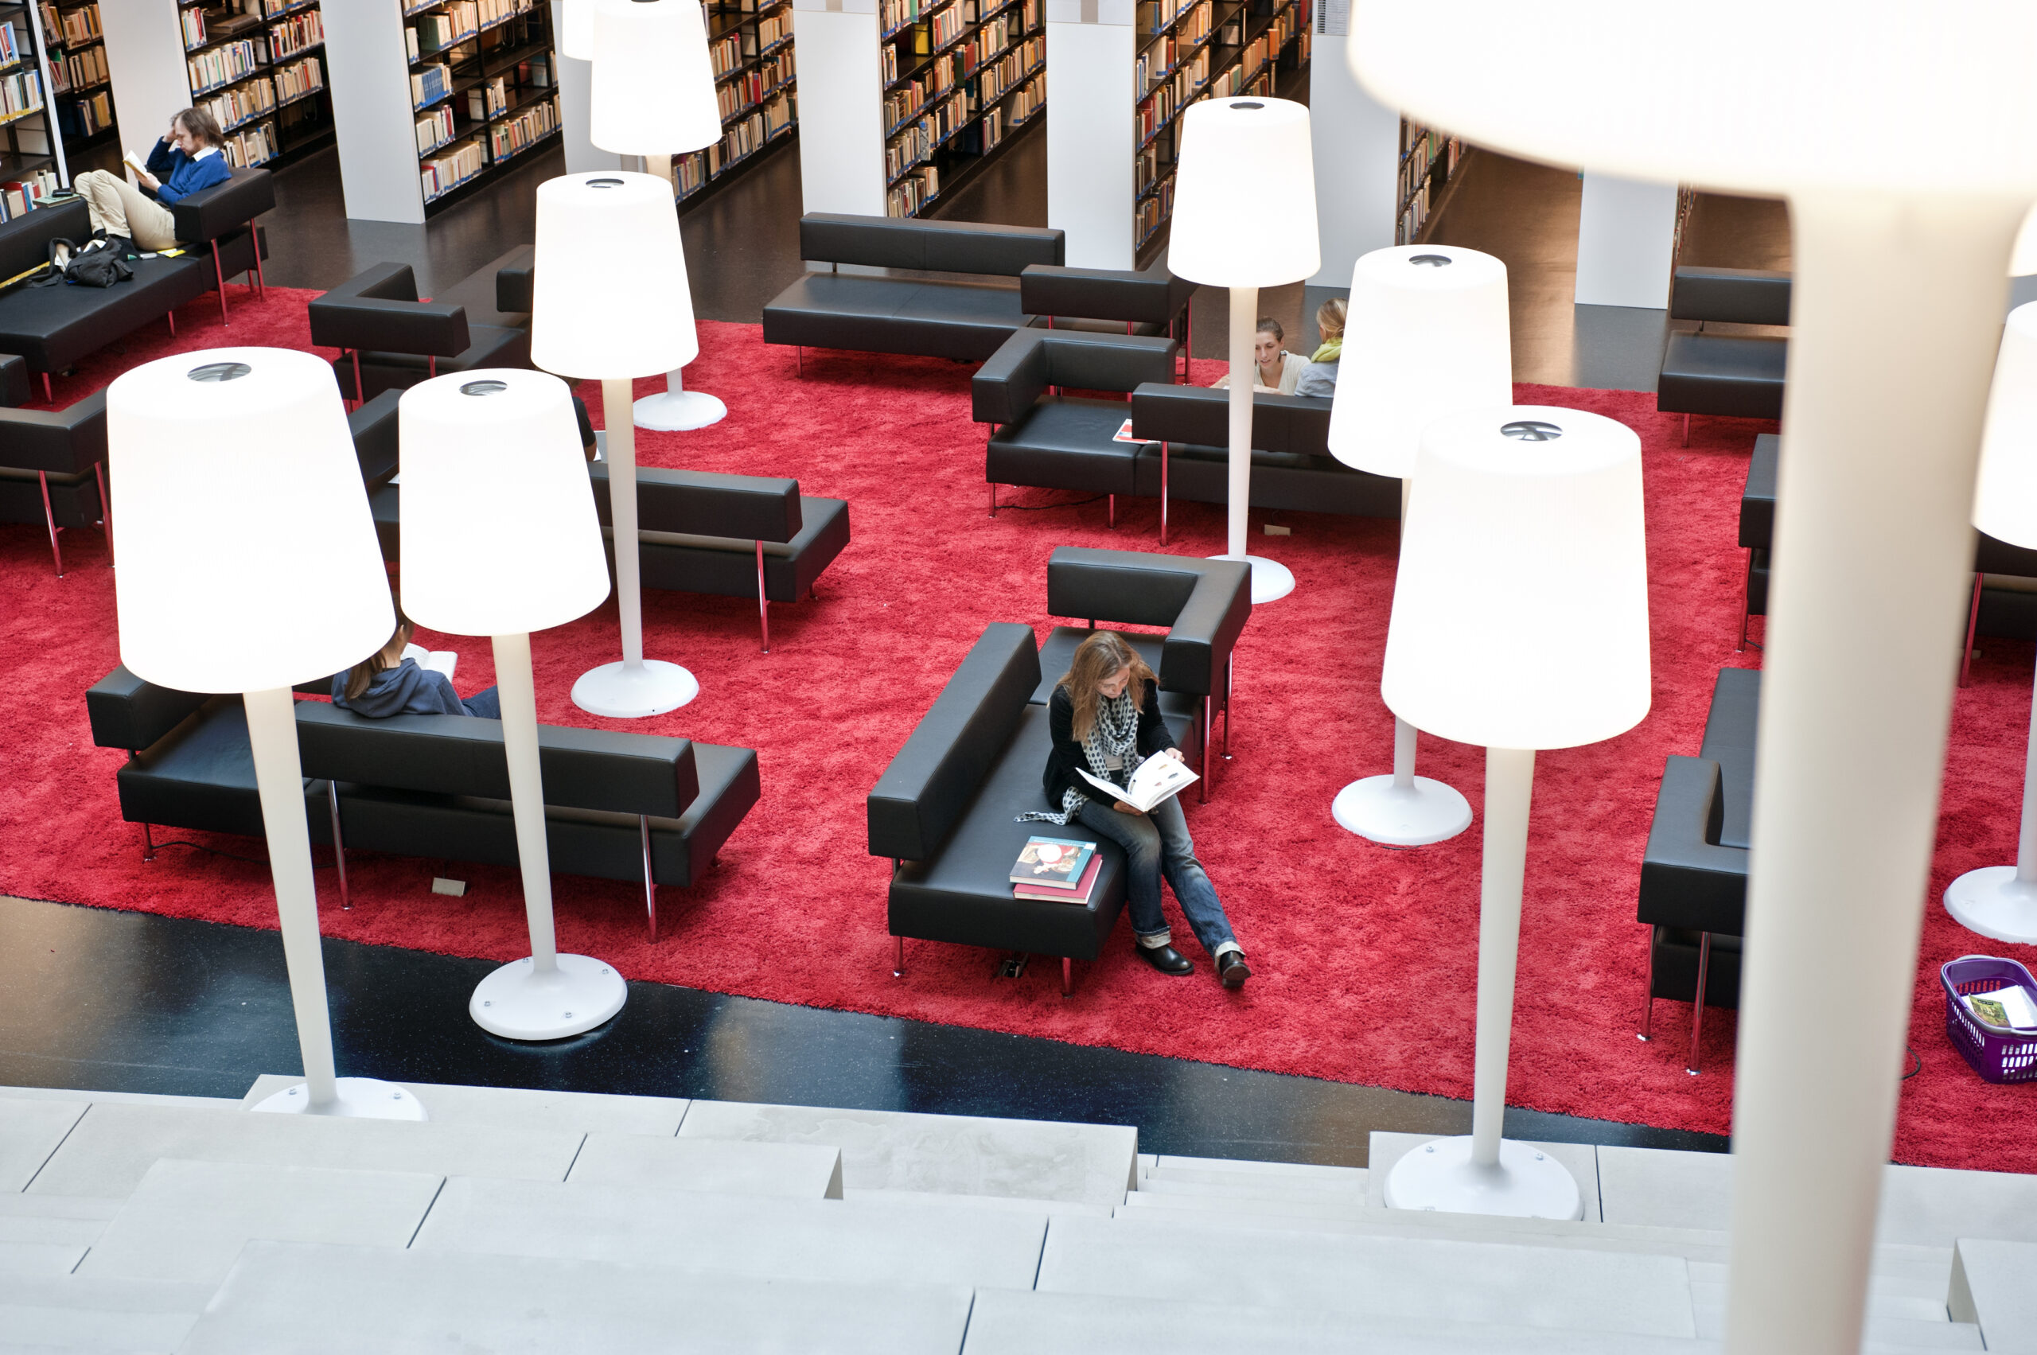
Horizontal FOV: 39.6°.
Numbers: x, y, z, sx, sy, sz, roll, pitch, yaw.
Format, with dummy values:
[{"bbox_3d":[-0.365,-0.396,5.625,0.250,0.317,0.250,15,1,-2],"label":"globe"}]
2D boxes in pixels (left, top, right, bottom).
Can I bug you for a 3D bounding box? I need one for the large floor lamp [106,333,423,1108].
[{"bbox_3d":[-1.845,0.251,7.037,0.647,2.100,0.647,-1,25,0],"label":"large floor lamp"}]

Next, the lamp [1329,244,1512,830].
[{"bbox_3d":[1.421,-0.467,10.082,0.647,2.100,0.647,-1,25,0],"label":"lamp"}]

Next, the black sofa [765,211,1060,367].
[{"bbox_3d":[-0.533,-2.008,15.222,1.488,0.697,0.755,6,25,15],"label":"black sofa"}]

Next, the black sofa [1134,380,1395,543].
[{"bbox_3d":[1.320,-1.032,13.023,1.488,0.697,0.755,6,26,15],"label":"black sofa"}]

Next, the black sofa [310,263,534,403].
[{"bbox_3d":[-3.059,-1.661,14.544,0.778,0.697,0.798,6,25,14],"label":"black sofa"}]

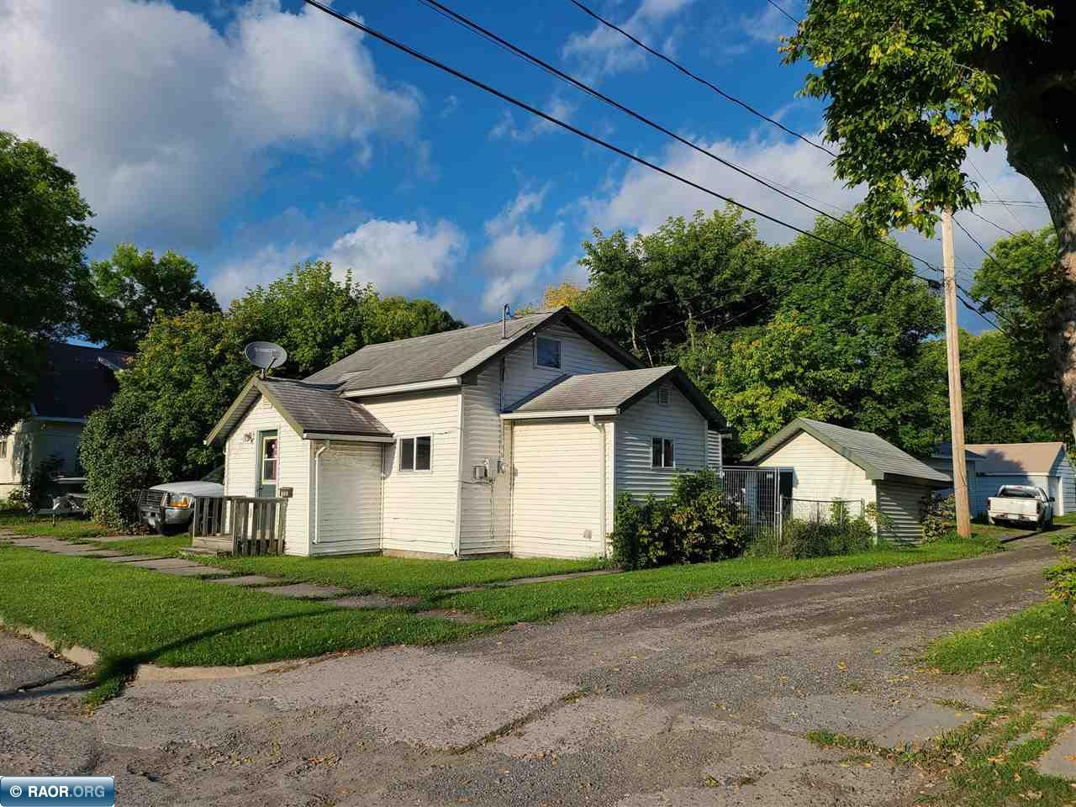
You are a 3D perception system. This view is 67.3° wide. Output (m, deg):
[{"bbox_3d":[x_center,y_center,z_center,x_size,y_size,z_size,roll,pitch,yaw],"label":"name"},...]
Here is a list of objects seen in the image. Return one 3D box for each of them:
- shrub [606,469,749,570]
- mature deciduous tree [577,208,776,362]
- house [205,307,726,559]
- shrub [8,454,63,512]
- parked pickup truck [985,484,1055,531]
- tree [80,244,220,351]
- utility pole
[{"bbox_3d":[2.912,2.097,15.078,1.200,1.720,3.800,-5,-8,42],"label":"shrub"},{"bbox_3d":[5.416,-1.556,31.352,8.000,12.499,8.000,0,-6,10],"label":"mature deciduous tree"},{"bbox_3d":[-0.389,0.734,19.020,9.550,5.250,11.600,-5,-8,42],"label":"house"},{"bbox_3d":[-20.509,3.244,33.000,2.050,2.321,1.900,4,-7,-31],"label":"shrub"},{"bbox_3d":[20.705,4.355,34.693,1.980,1.830,5.600,-4,-7,37],"label":"parked pickup truck"},{"bbox_3d":[-19.830,-1.418,40.306,7.800,13.399,8.000,3,-7,-26],"label":"tree"},{"bbox_3d":[12.428,-1.005,24.014,0.340,9.910,0.340,1,-6,0],"label":"utility pole"}]

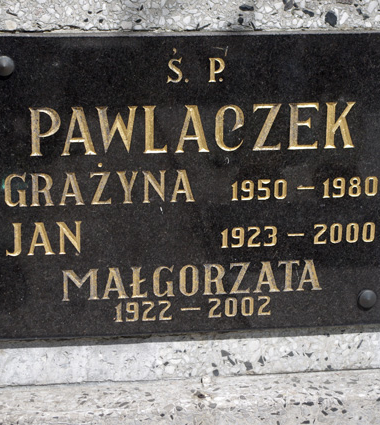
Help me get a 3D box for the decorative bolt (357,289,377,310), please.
[{"bbox_3d":[0.175,0.086,1.437,0.019,0.019,0.010,-2,17,-8],"label":"decorative bolt"}]

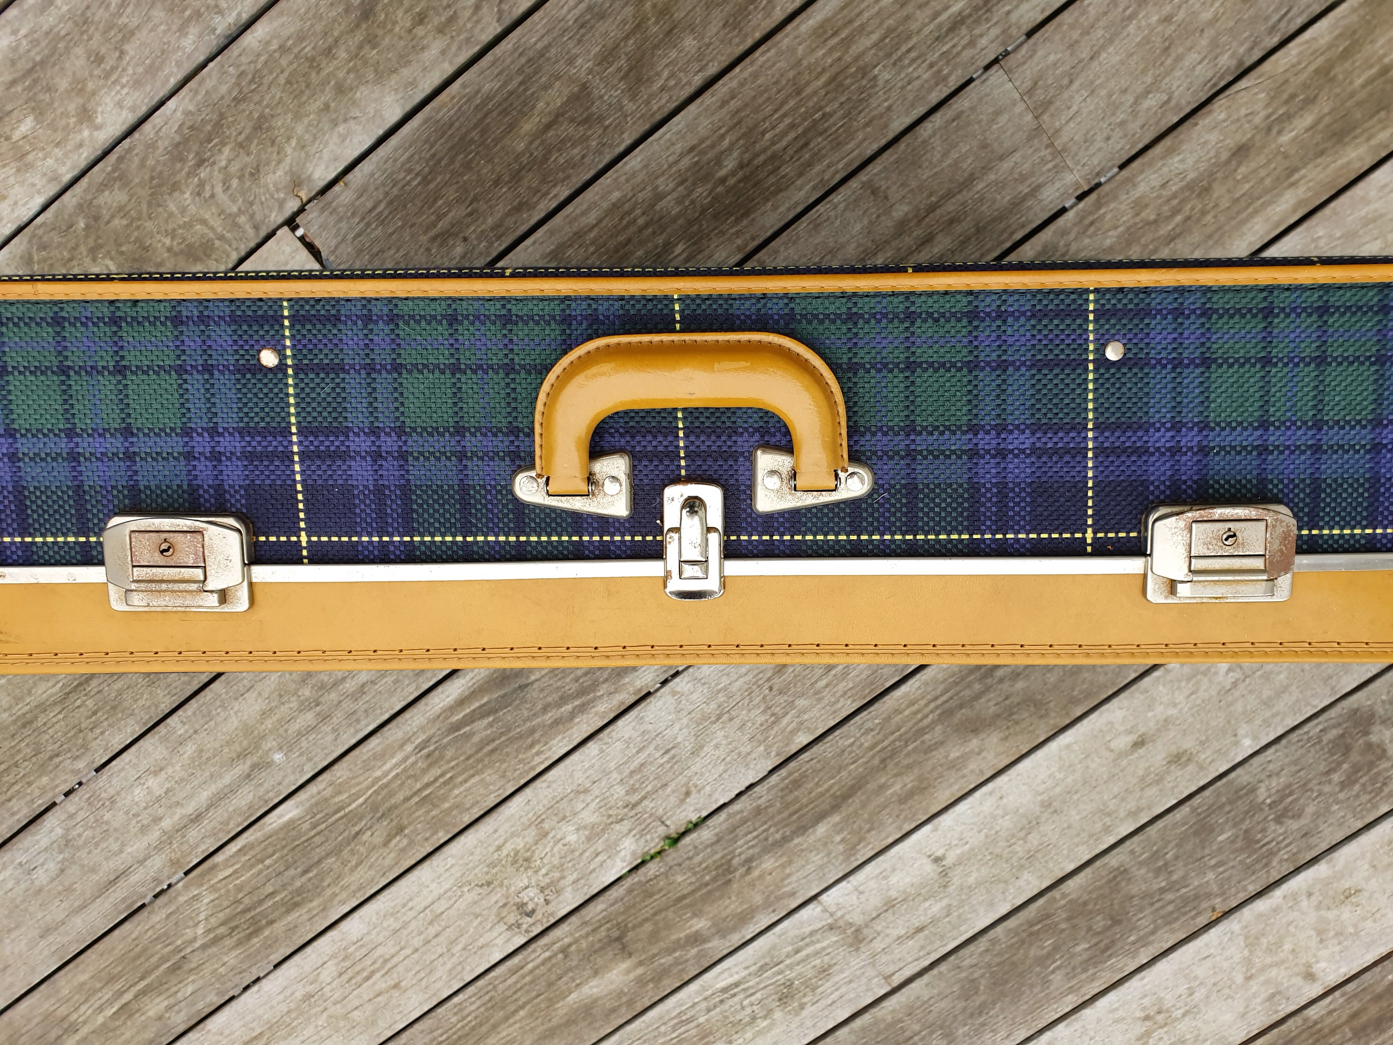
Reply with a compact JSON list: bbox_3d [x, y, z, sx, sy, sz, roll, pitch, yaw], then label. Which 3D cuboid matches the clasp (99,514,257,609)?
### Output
[{"bbox_3d":[-0.209,0.016,0.422,0.056,0.009,0.037,0,97,1],"label":"clasp"}]

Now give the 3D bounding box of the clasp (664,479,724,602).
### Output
[{"bbox_3d":[-0.001,0.008,0.419,0.024,0.009,0.046,0,97,1],"label":"clasp"}]

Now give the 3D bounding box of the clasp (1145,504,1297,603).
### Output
[{"bbox_3d":[0.210,0.013,0.418,0.056,0.009,0.037,0,97,1],"label":"clasp"}]

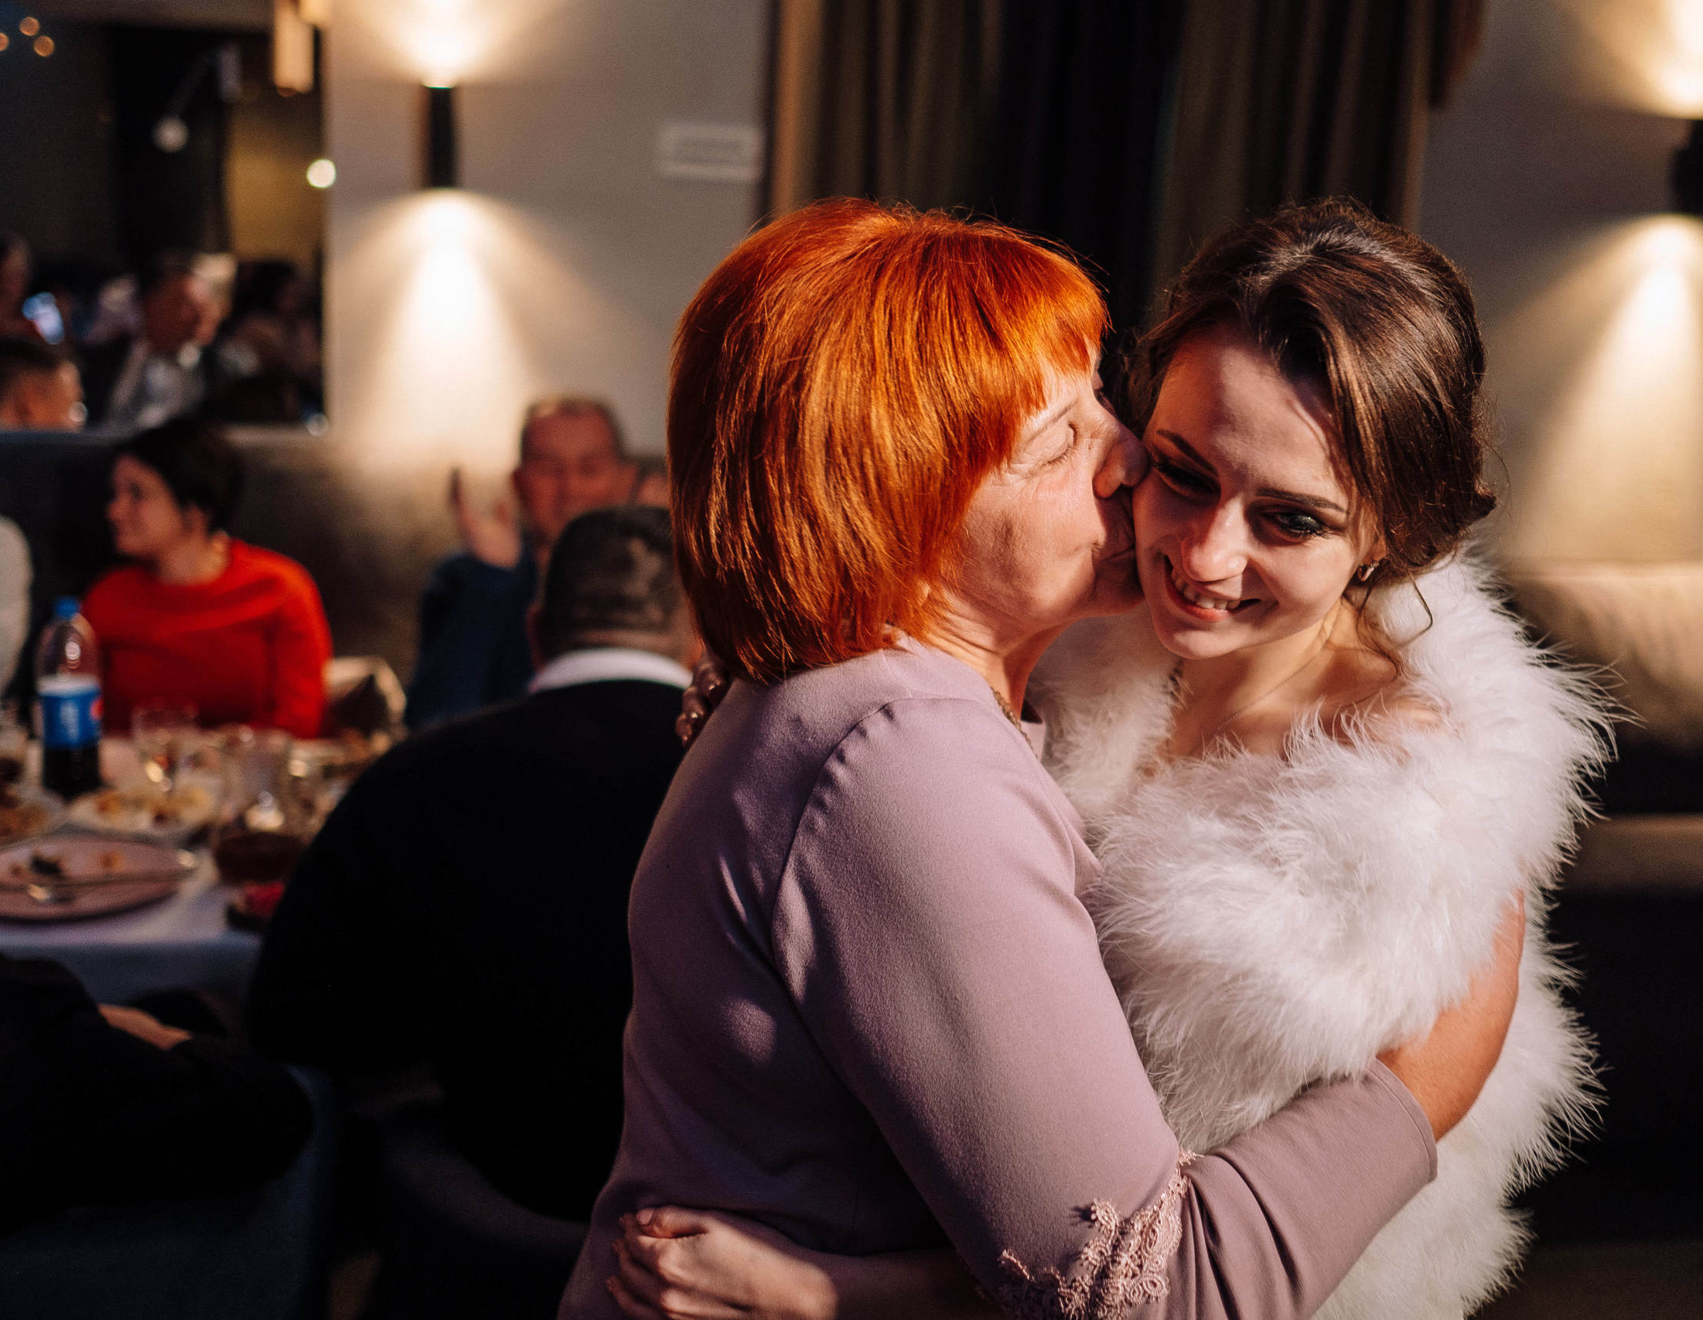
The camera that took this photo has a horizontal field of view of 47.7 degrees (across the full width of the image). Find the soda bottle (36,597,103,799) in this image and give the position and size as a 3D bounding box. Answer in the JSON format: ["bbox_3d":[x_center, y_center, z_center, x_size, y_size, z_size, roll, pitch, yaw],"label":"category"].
[{"bbox_3d":[-1.126,0.049,2.771,0.089,0.275,0.089,3,12,0],"label":"soda bottle"}]

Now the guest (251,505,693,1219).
[{"bbox_3d":[-0.322,0.438,2.277,0.680,1.273,0.800,1,12,-8],"label":"guest"}]

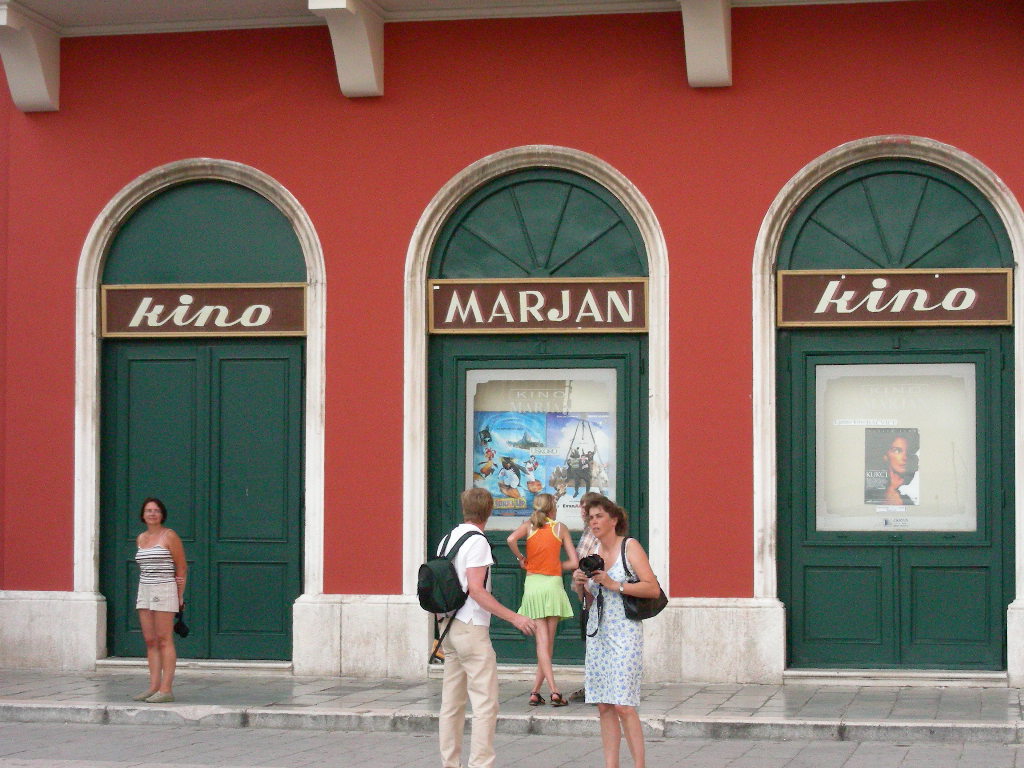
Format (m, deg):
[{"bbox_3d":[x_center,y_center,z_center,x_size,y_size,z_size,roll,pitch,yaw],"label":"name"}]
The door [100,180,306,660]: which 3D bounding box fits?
[{"bbox_3d":[-2.931,0.319,22.089,2.101,4.566,0.220,-1,-3,12],"label":"door"}]

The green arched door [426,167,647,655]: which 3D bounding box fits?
[{"bbox_3d":[0.243,0.282,21.450,2.094,4.566,0.150,-1,-3,12],"label":"green arched door"}]

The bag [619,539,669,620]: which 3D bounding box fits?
[{"bbox_3d":[0.757,1.125,13.450,0.130,0.450,0.320,-3,-4,45],"label":"bag"}]

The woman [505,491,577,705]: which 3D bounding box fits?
[{"bbox_3d":[0.253,1.722,18.798,0.540,1.680,0.340,-1,-3,18],"label":"woman"}]

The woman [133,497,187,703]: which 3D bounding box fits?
[{"bbox_3d":[-2.885,1.749,19.074,0.410,1.643,0.300,-1,-3,28],"label":"woman"}]

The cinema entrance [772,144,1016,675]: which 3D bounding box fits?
[{"bbox_3d":[3.402,0.252,20.763,2.093,4.540,0.150,-1,-3,12],"label":"cinema entrance"}]

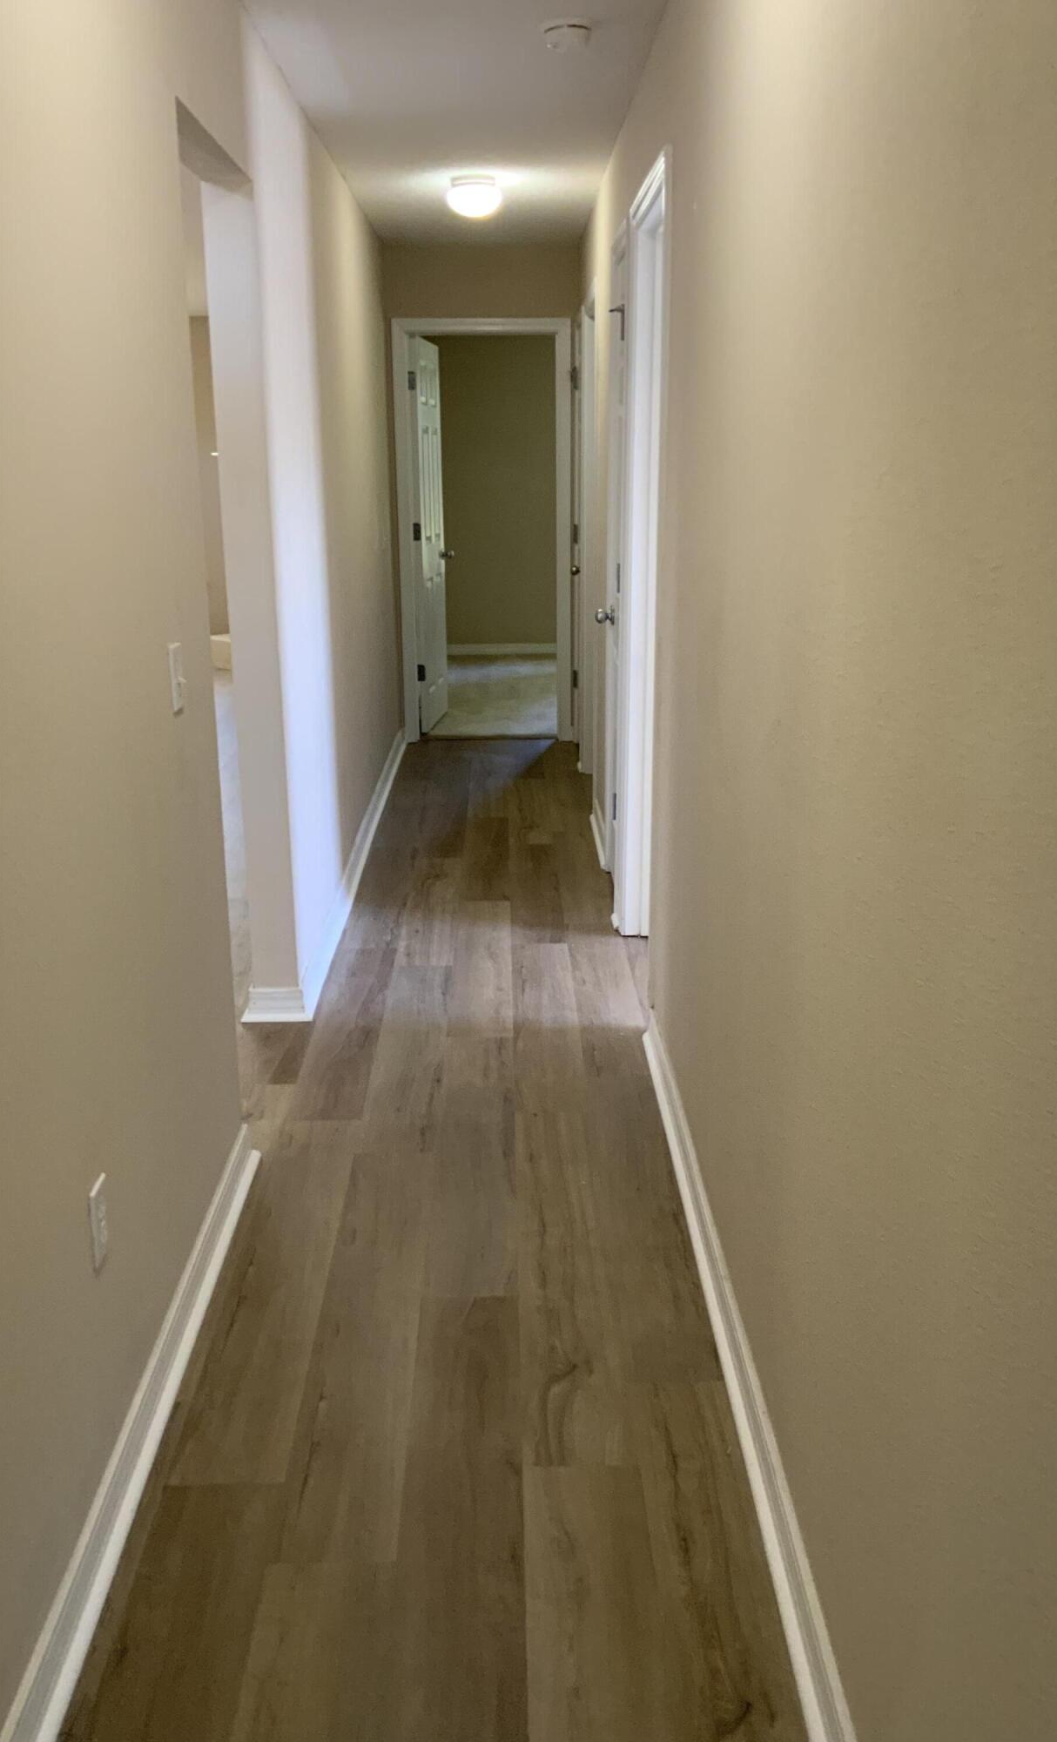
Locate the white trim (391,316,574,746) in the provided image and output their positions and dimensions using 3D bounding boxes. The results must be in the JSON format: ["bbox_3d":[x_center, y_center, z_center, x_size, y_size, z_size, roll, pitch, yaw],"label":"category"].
[{"bbox_3d":[-0.220,-1.718,7.515,0.880,2.106,0.130,0,16,-1],"label":"white trim"}]

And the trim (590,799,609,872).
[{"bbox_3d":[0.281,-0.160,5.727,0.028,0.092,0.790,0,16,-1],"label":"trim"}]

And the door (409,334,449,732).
[{"bbox_3d":[-0.526,-1.826,7.968,0.038,2.030,0.750,1,16,5],"label":"door"}]

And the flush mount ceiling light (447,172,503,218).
[{"bbox_3d":[-0.202,-2.496,5.409,0.205,0.136,0.205,0,16,-1],"label":"flush mount ceiling light"}]

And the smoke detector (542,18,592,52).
[{"bbox_3d":[0.087,-1.992,3.478,0.125,0.045,0.125,0,16,-1],"label":"smoke detector"}]

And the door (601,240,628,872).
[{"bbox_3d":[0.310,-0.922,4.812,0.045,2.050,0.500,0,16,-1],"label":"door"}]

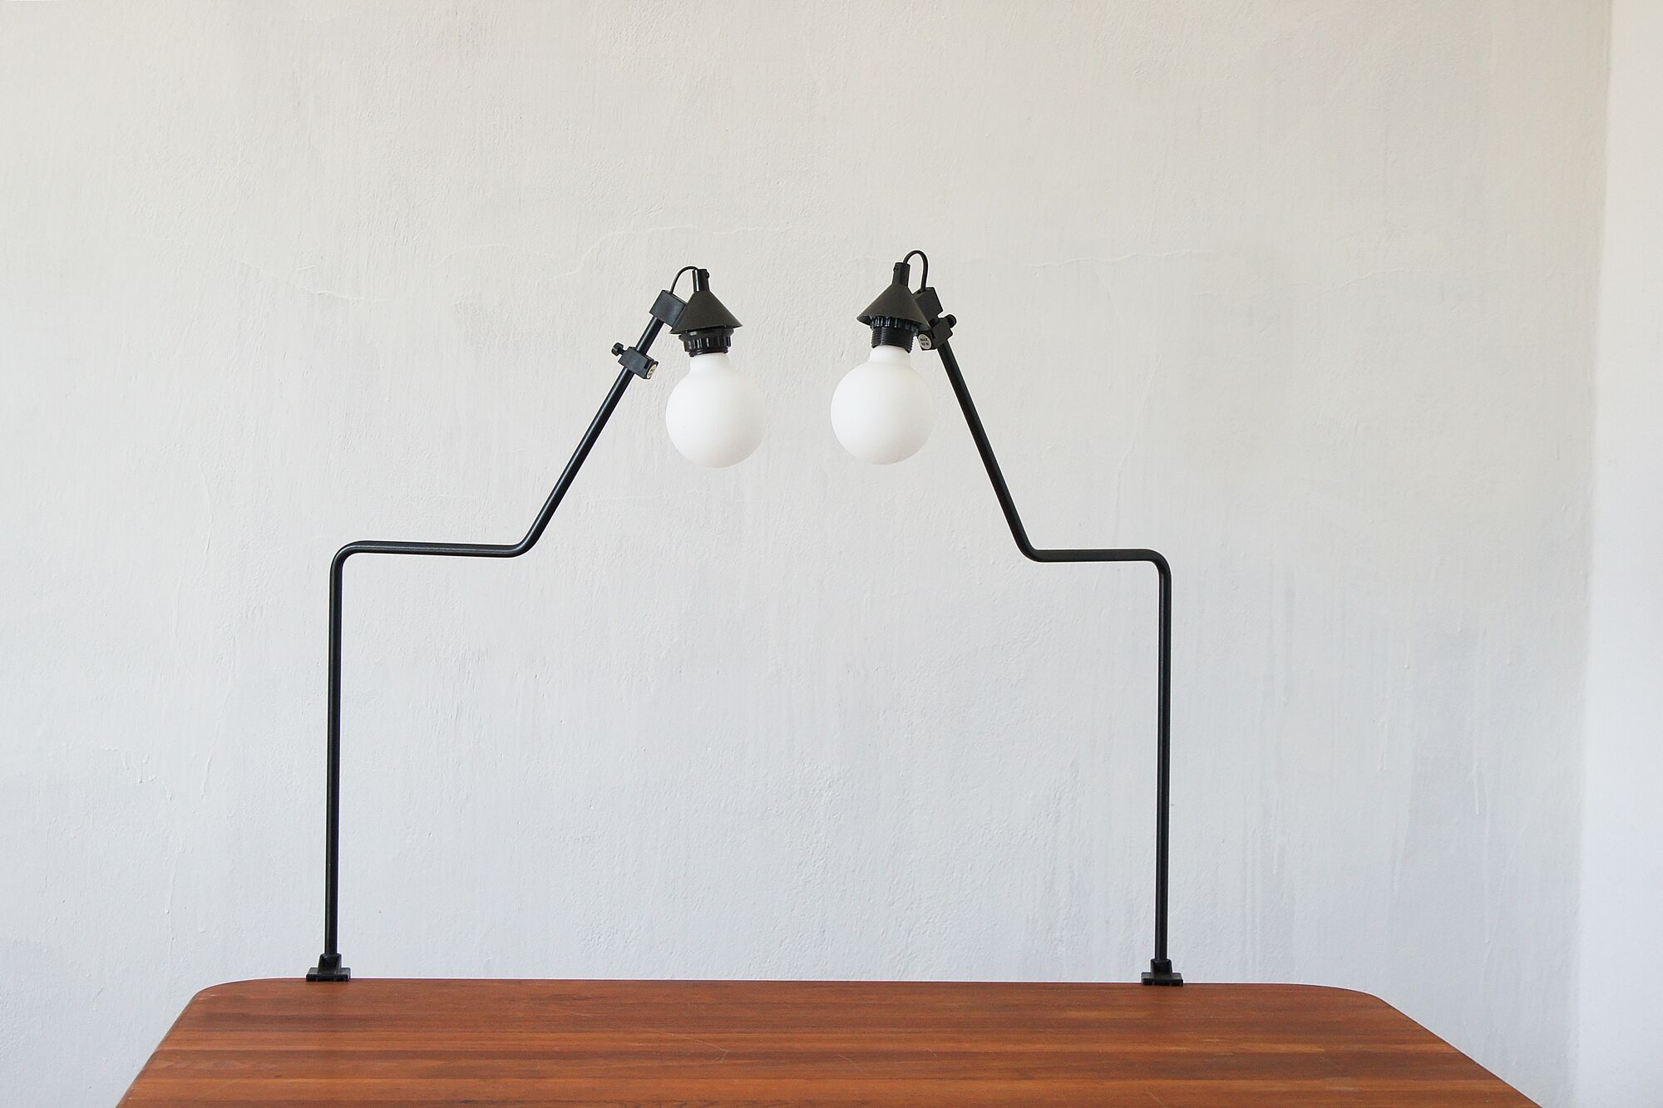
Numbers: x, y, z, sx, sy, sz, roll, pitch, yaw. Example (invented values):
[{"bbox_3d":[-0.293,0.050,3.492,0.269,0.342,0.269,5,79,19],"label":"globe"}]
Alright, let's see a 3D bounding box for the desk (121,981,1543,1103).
[{"bbox_3d":[-0.015,0.818,2.797,1.184,0.737,0.760,1,2,-5],"label":"desk"}]

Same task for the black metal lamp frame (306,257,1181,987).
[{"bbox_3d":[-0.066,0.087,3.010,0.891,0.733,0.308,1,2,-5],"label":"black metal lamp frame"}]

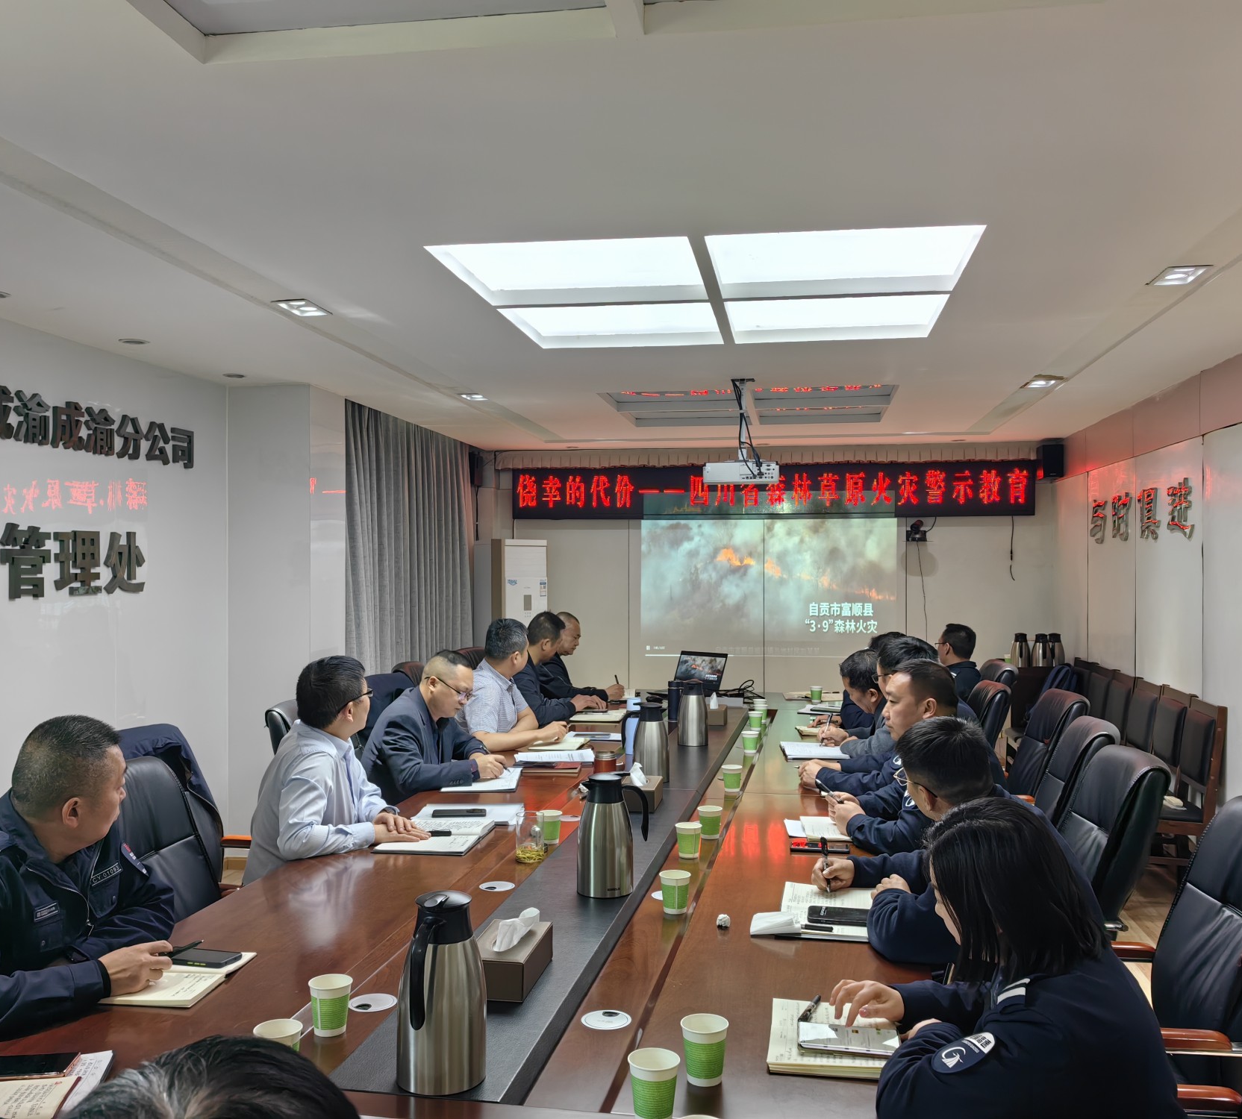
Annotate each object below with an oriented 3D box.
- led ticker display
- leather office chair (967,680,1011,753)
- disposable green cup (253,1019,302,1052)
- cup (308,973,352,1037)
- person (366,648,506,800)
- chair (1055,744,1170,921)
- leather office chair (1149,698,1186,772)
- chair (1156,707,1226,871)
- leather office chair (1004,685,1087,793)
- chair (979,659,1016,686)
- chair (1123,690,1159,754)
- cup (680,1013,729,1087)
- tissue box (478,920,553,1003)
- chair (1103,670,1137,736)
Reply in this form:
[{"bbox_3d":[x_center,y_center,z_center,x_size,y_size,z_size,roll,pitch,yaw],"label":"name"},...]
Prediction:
[{"bbox_3d":[1.097,-0.514,8.826,3.920,0.396,0.090,0,0,10],"label":"led ticker display"},{"bbox_3d":[1.489,1.096,5.591,0.670,1.040,0.620,0,0,6],"label":"leather office chair"},{"bbox_3d":[-0.513,0.746,1.745,0.075,0.085,0.075,0,0,0],"label":"disposable green cup"},{"bbox_3d":[-0.484,0.746,1.948,0.075,0.085,0.075,0,0,0],"label":"cup"},{"bbox_3d":[-0.741,0.980,4.489,0.700,1.250,0.540,0,0,14],"label":"person"},{"bbox_3d":[1.196,1.079,3.431,0.670,1.040,0.620,0,0,5],"label":"chair"},{"bbox_3d":[2.551,1.142,5.878,0.570,0.955,0.470,0,0,10],"label":"leather office chair"},{"bbox_3d":[2.373,1.094,5.226,0.520,0.930,0.430,0,0,9],"label":"chair"},{"bbox_3d":[1.587,1.091,4.941,0.670,1.040,0.620,0,0,2],"label":"leather office chair"},{"bbox_3d":[1.841,1.104,6.541,0.670,1.040,0.620,0,0,7],"label":"chair"},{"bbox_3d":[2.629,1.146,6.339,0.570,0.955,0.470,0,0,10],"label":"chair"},{"bbox_3d":[0.128,0.747,1.768,0.075,0.085,0.075,0,0,0],"label":"cup"},{"bbox_3d":[-0.214,0.755,2.202,0.118,0.070,0.238,0,0,9],"label":"tissue box"},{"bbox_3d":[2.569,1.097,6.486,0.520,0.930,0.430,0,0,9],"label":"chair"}]

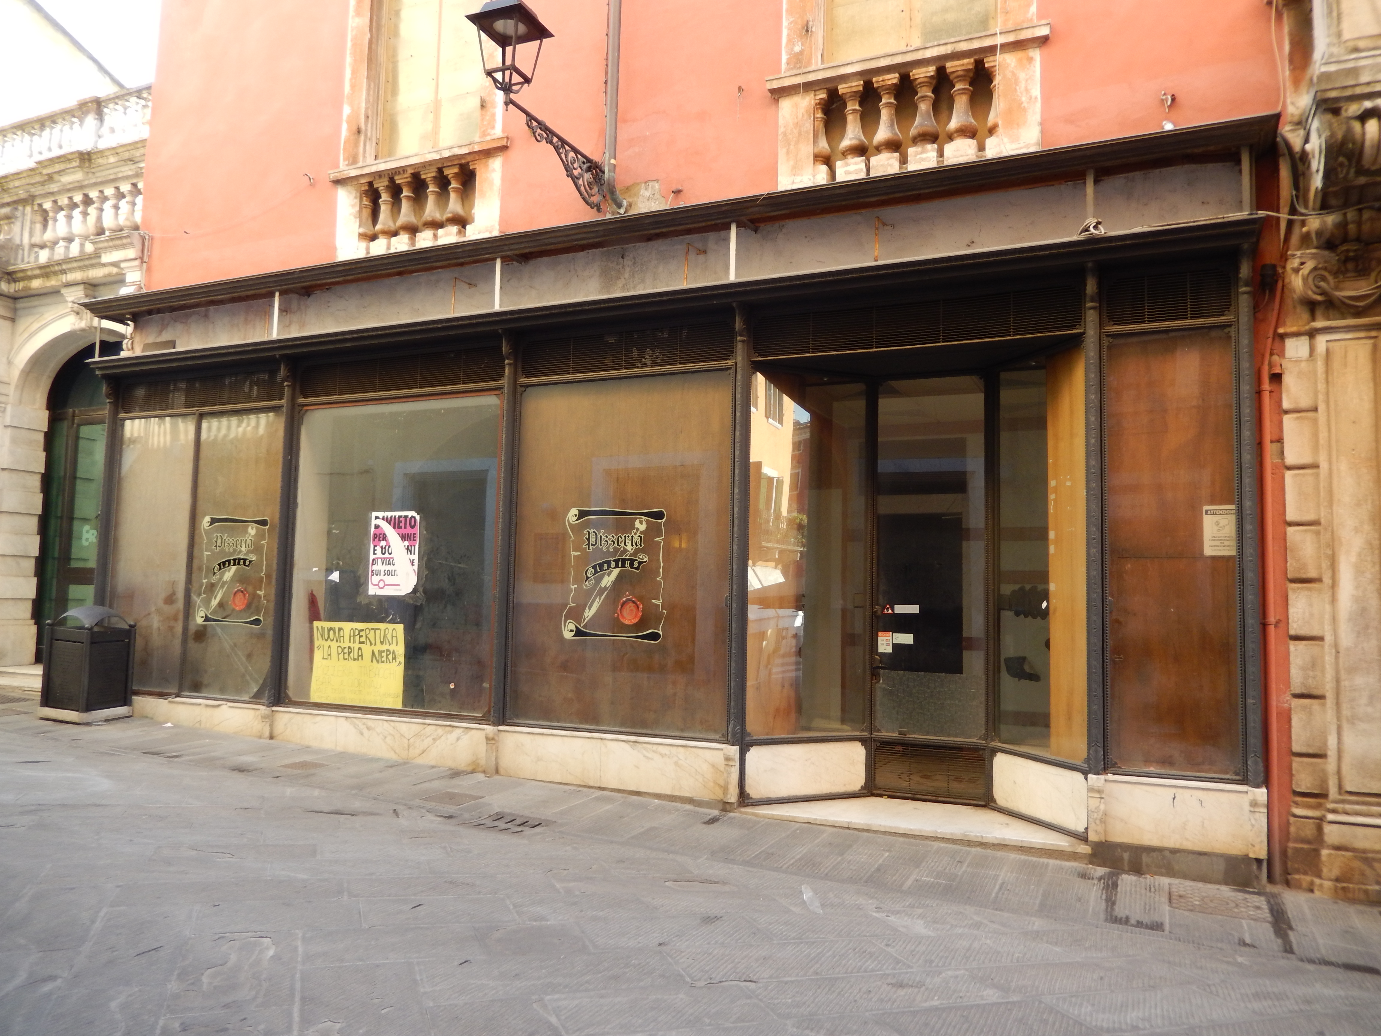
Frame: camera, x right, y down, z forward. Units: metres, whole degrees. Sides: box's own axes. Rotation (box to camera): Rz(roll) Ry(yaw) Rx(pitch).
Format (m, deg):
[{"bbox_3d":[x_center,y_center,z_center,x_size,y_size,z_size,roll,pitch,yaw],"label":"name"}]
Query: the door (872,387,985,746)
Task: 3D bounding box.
[{"bbox_3d":[1.793,0.287,7.468,0.822,2.710,0.071,-1,-5,25],"label":"door"}]

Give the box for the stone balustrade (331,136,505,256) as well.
[{"bbox_3d":[-2.492,-2.828,9.097,2.030,0.863,0.264,-1,-5,25],"label":"stone balustrade"}]

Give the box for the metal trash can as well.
[{"bbox_3d":[-5.676,1.358,9.411,0.558,1.066,0.558,0,-5,17],"label":"metal trash can"}]

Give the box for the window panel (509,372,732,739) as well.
[{"bbox_3d":[-0.564,0.253,7.593,1.868,2.690,0.071,-1,-5,25],"label":"window panel"}]

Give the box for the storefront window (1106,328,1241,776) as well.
[{"bbox_3d":[2.893,0.181,6.007,0.721,2.720,0.071,-1,-5,25],"label":"storefront window"}]

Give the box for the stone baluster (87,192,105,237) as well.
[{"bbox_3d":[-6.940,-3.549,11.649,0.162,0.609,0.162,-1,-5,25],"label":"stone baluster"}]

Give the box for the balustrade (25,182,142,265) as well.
[{"bbox_3d":[-7.015,-3.457,11.676,2.182,0.792,0.264,-1,-5,25],"label":"balustrade"}]

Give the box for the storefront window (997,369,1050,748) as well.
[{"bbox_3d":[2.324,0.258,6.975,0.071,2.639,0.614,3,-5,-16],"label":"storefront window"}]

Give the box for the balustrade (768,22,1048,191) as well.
[{"bbox_3d":[1.543,-2.899,7.245,2.040,0.863,0.264,-1,-5,25],"label":"balustrade"}]

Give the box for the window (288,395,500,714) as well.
[{"bbox_3d":[-2.547,0.295,8.503,2.192,2.659,0.071,-1,-5,25],"label":"window"}]

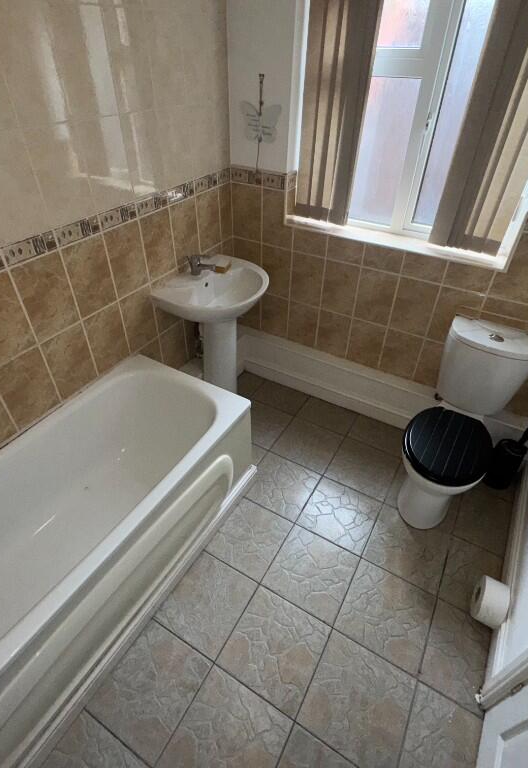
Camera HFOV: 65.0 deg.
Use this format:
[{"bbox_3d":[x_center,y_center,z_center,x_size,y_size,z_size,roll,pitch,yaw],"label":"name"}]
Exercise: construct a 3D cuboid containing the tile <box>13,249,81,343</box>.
[{"bbox_3d":[-0.789,-0.317,1.514,0.010,0.297,0.196,21,43,22],"label":"tile"}]

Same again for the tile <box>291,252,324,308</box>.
[{"bbox_3d":[0.245,-0.586,2.336,0.196,0.297,0.010,21,43,22],"label":"tile"}]

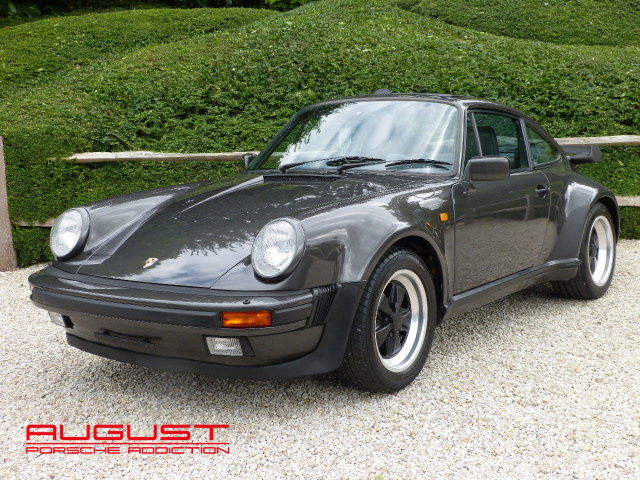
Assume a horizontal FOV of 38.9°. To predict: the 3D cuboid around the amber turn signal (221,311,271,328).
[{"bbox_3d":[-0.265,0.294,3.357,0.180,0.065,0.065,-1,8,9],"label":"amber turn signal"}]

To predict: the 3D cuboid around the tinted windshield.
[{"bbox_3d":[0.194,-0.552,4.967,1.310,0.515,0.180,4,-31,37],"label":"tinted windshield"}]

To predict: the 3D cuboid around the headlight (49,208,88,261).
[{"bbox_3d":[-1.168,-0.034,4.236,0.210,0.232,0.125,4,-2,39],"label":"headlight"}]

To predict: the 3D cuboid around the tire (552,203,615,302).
[{"bbox_3d":[1.668,0.057,5.746,0.250,0.630,0.630,4,9,37],"label":"tire"}]

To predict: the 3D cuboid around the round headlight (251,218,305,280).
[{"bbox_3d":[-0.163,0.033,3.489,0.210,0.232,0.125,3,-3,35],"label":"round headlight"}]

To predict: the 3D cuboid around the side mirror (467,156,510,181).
[{"bbox_3d":[0.857,-0.359,4.560,0.200,0.120,0.100,2,8,25],"label":"side mirror"}]

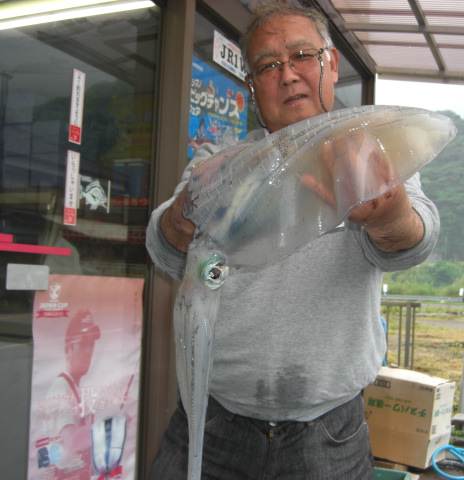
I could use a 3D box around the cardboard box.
[{"bbox_3d":[1.037,1.050,4.183,0.422,0.463,0.334,6,-1,36],"label":"cardboard box"}]

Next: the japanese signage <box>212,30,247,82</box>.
[{"bbox_3d":[0.026,-0.678,2.697,0.010,0.110,0.450,1,-2,23],"label":"japanese signage"}]

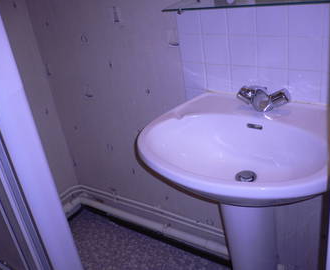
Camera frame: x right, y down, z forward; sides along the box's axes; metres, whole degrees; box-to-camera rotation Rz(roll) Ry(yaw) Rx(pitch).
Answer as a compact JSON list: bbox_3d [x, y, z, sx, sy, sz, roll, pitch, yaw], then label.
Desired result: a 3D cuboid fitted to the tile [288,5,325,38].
[{"bbox_3d":[0.408,-0.334,1.049,0.099,0.099,0.010,12,34,35],"label":"tile"}]

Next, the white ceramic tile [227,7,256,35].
[{"bbox_3d":[0.245,-0.371,1.165,0.100,0.100,0.008,13,33,38],"label":"white ceramic tile"}]

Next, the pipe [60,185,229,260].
[{"bbox_3d":[-0.154,0.462,1.921,1.050,0.177,0.167,12,34,35],"label":"pipe"}]

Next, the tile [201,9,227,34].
[{"bbox_3d":[0.167,-0.389,1.227,0.100,0.100,0.008,13,33,38],"label":"tile"}]

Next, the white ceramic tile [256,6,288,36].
[{"bbox_3d":[0.328,-0.351,1.107,0.099,0.099,0.010,12,34,35],"label":"white ceramic tile"}]

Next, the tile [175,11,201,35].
[{"bbox_3d":[0.087,-0.402,1.280,0.099,0.099,0.010,12,34,35],"label":"tile"}]

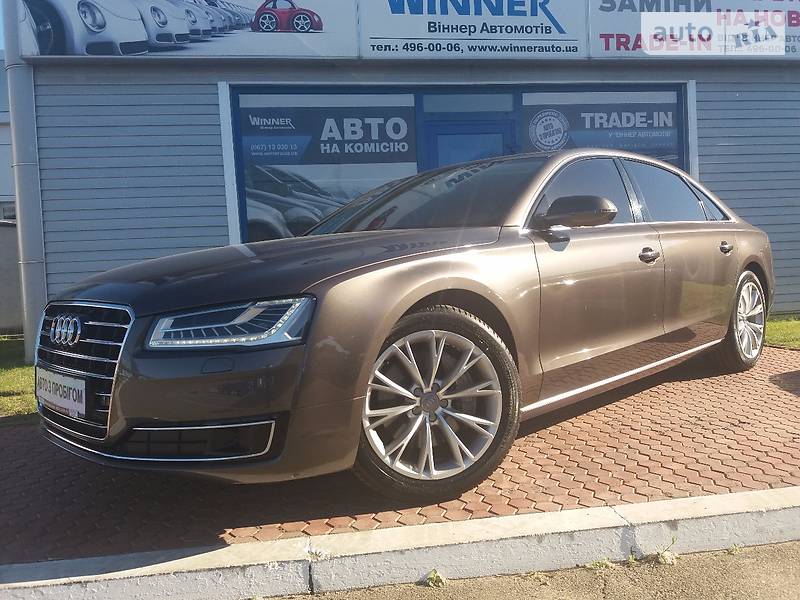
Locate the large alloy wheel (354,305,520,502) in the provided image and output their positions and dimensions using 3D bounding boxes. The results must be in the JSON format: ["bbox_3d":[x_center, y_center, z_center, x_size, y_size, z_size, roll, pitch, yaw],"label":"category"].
[{"bbox_3d":[0.079,0.363,2.376,0.716,0.716,0.265,-4,3,-19],"label":"large alloy wheel"}]

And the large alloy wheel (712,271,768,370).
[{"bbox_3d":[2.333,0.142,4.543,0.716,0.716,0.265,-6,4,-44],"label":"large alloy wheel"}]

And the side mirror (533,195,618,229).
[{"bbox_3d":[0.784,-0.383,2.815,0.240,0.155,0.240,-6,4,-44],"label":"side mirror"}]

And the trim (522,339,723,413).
[{"bbox_3d":[1.286,0.350,3.351,2.200,0.045,0.040,-7,5,-44],"label":"trim"}]

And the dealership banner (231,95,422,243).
[{"bbox_3d":[-0.750,-1.323,7.321,1.981,2.000,0.040,-3,3,-9],"label":"dealership banner"}]

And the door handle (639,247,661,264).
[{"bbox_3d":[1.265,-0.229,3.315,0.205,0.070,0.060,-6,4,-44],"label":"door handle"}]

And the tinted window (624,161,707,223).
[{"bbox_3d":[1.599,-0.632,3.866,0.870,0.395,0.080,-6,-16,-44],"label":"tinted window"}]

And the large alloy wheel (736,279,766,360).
[{"bbox_3d":[2.343,0.142,4.533,0.540,0.540,0.220,-6,4,-44],"label":"large alloy wheel"}]

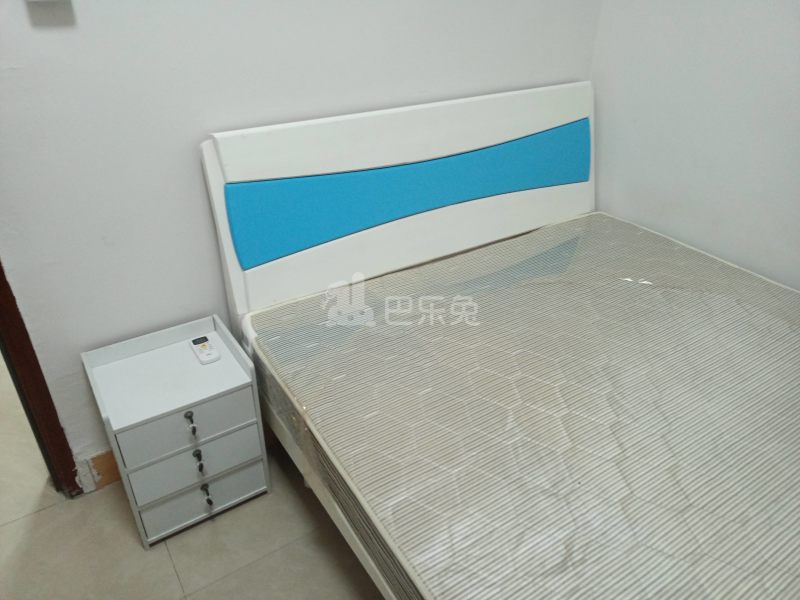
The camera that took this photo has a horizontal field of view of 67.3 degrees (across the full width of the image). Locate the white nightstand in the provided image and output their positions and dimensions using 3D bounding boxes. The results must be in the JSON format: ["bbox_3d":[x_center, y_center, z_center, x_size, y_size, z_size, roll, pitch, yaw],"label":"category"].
[{"bbox_3d":[-0.648,0.378,1.782,0.383,0.505,0.299,-18,37,-29],"label":"white nightstand"}]

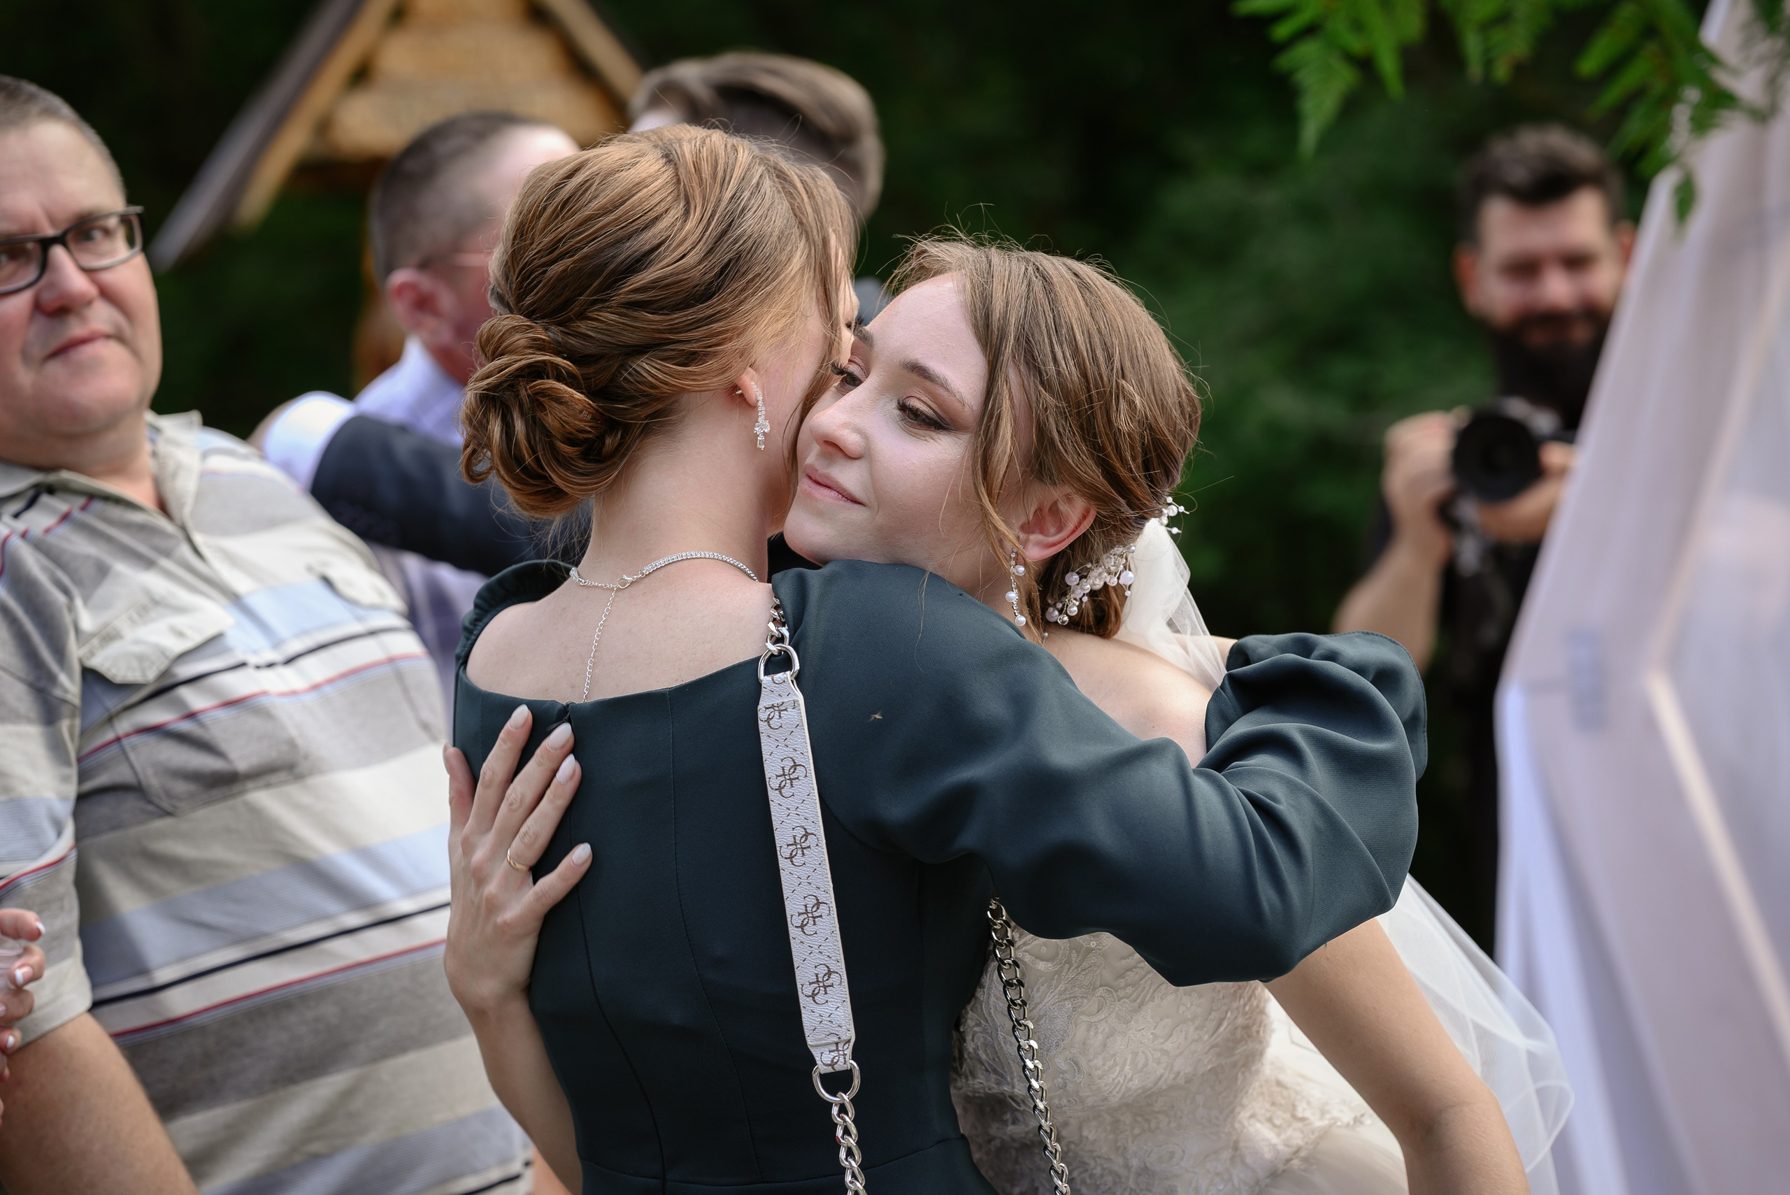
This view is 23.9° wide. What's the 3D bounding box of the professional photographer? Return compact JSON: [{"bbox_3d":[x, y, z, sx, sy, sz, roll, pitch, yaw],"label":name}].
[{"bbox_3d":[0.705,0.375,4.520,0.550,1.770,0.450,0,2,7],"label":"professional photographer"}]

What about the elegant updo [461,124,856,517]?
[{"bbox_3d":[-0.147,-0.171,2.600,0.245,0.245,0.195,-2,3,-45],"label":"elegant updo"}]

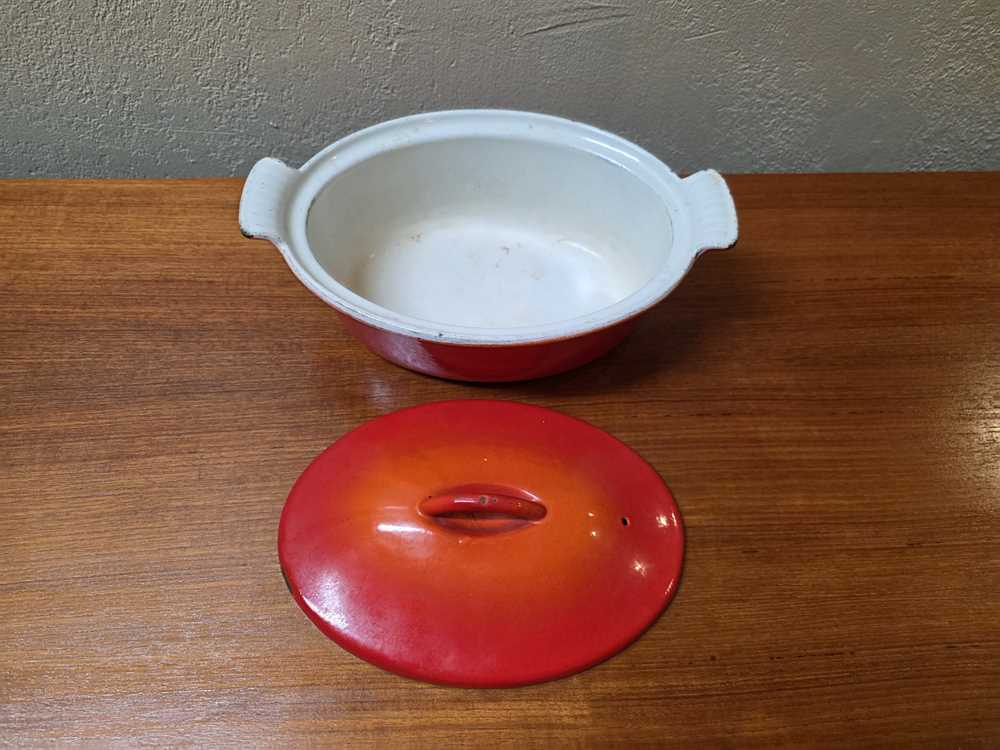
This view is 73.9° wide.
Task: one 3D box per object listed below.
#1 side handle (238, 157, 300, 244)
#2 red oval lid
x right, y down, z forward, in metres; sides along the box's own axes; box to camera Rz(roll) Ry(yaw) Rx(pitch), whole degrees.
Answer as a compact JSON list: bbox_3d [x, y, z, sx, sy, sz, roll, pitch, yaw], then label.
[{"bbox_3d":[-0.158,-0.120,0.457,0.037,0.020,0.077,3,61,2],"label":"side handle"},{"bbox_3d":[-0.014,0.093,0.428,0.270,0.048,0.195,3,61,2],"label":"red oval lid"}]

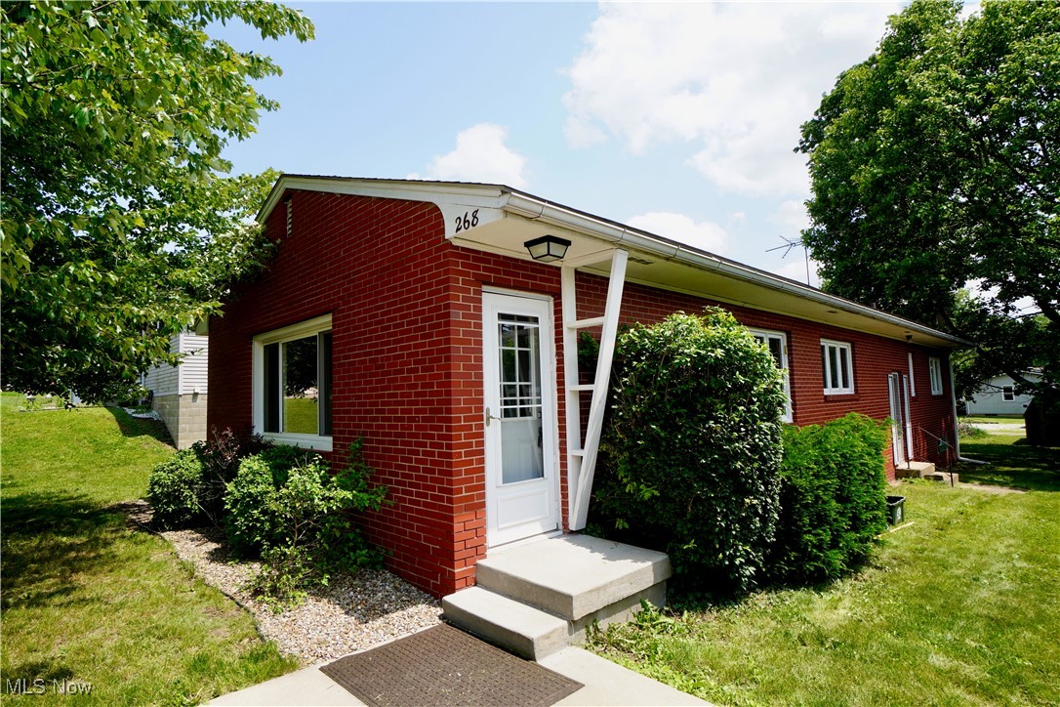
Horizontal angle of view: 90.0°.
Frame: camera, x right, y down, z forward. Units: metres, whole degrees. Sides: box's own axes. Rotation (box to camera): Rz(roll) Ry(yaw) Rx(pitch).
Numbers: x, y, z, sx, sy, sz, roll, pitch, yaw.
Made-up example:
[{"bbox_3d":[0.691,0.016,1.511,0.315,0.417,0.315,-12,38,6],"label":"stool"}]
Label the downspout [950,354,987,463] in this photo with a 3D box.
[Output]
[{"bbox_3d":[13.782,1.646,16.591,0.100,3.400,0.800,2,-6,-44],"label":"downspout"}]

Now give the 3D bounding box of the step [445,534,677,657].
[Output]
[{"bbox_3d":[0.181,1.678,3.836,1.260,0.340,1.070,2,-6,-44],"label":"step"}]

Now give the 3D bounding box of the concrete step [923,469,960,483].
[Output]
[{"bbox_3d":[9.412,2.819,12.081,1.100,0.180,0.450,2,-6,-44],"label":"concrete step"}]

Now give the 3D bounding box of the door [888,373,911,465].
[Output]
[{"bbox_3d":[8.637,1.521,12.438,0.900,2.070,0.100,2,-6,-44],"label":"door"}]

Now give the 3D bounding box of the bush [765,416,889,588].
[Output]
[{"bbox_3d":[3.037,1.425,5.934,2.500,1.350,1.250,2,-6,-44],"label":"bush"}]

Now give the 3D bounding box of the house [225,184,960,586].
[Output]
[{"bbox_3d":[4.289,0.460,12.751,19.400,4.500,7.700,2,-6,-44],"label":"house"}]

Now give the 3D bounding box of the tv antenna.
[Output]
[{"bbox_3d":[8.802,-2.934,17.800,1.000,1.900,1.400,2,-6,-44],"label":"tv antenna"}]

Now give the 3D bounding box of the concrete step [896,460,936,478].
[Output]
[{"bbox_3d":[8.912,2.702,12.230,1.450,0.220,0.520,2,-6,-44],"label":"concrete step"}]

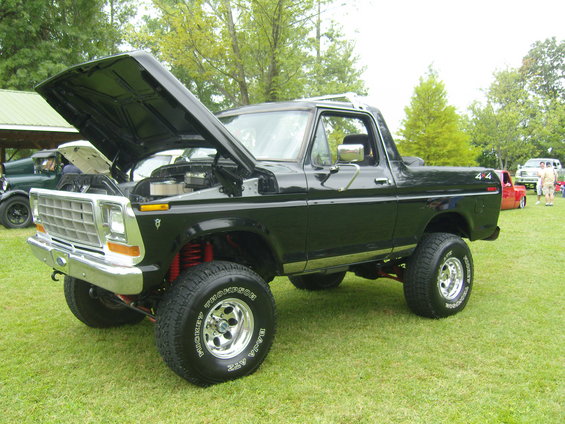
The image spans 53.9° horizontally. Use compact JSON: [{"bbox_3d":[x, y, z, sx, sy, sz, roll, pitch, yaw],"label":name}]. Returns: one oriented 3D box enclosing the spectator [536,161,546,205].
[{"bbox_3d":[10.884,-1.214,23.300,0.550,1.740,0.380,2,5,24],"label":"spectator"}]

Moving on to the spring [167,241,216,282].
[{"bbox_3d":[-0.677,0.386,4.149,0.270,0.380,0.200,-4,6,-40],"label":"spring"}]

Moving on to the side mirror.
[{"bbox_3d":[0.518,-0.447,4.236,0.210,0.135,0.090,4,6,38],"label":"side mirror"}]

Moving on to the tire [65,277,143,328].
[{"bbox_3d":[-1.589,0.653,5.221,0.825,0.825,0.305,-4,6,-40],"label":"tire"}]

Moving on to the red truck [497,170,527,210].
[{"bbox_3d":[7.185,-0.822,20.323,1.700,1.400,4.700,5,6,44],"label":"red truck"}]

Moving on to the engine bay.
[{"bbox_3d":[-1.089,-0.049,4.419,1.050,0.500,1.500,-4,6,-40],"label":"engine bay"}]

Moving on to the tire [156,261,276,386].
[{"bbox_3d":[-0.445,0.769,3.870,0.825,0.825,0.305,-4,6,-40],"label":"tire"}]

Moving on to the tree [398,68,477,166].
[{"bbox_3d":[10.611,-5.697,38.000,5.300,8.296,5.300,2,5,16],"label":"tree"}]

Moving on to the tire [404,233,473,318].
[{"bbox_3d":[1.581,0.641,5.588,0.825,0.825,0.305,-4,6,-40],"label":"tire"}]

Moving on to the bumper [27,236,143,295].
[{"bbox_3d":[-1.527,0.362,4.084,0.230,0.190,1.930,-4,6,-40],"label":"bumper"}]

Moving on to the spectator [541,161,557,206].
[{"bbox_3d":[10.706,-1.129,22.300,0.600,1.730,0.380,1,5,6],"label":"spectator"}]

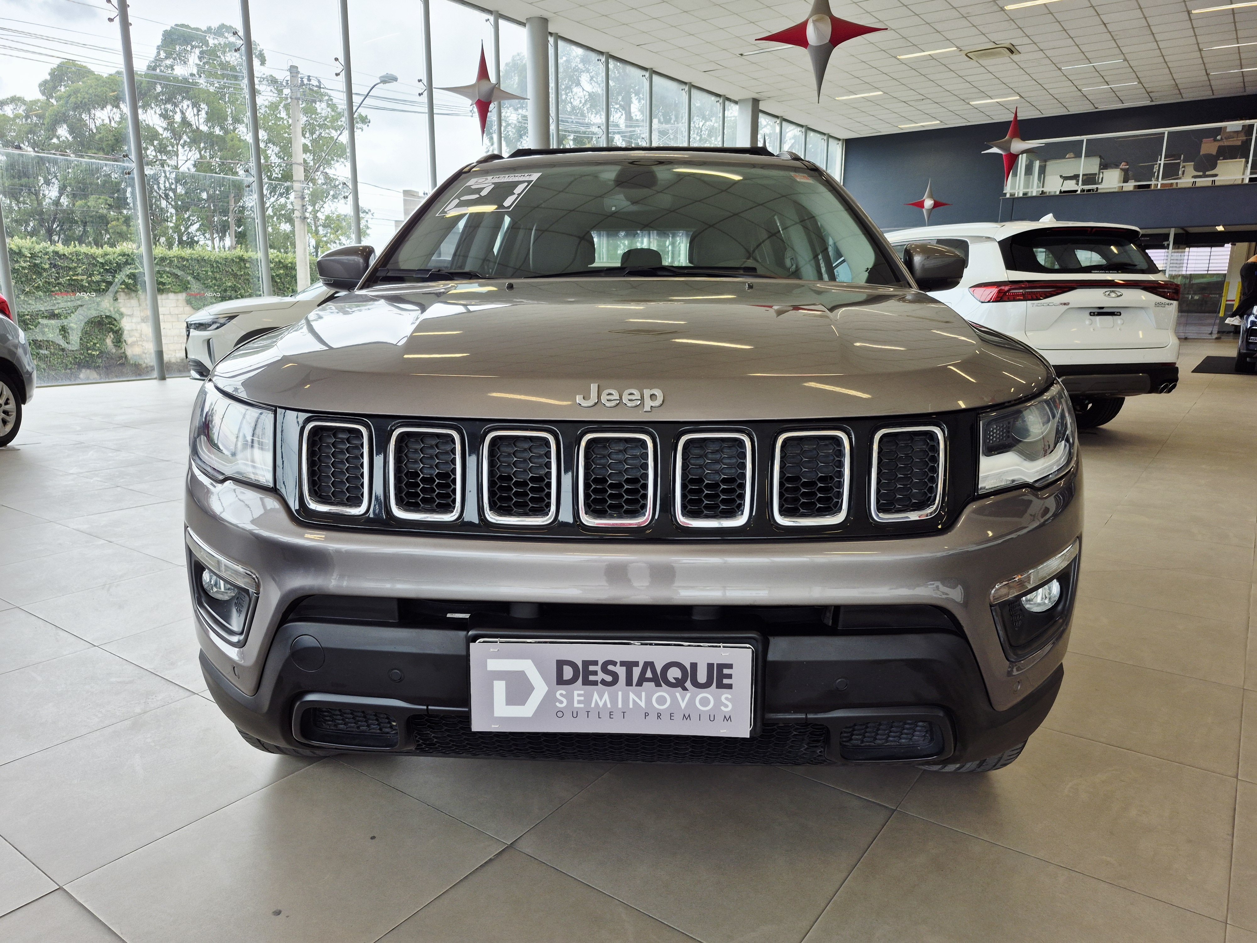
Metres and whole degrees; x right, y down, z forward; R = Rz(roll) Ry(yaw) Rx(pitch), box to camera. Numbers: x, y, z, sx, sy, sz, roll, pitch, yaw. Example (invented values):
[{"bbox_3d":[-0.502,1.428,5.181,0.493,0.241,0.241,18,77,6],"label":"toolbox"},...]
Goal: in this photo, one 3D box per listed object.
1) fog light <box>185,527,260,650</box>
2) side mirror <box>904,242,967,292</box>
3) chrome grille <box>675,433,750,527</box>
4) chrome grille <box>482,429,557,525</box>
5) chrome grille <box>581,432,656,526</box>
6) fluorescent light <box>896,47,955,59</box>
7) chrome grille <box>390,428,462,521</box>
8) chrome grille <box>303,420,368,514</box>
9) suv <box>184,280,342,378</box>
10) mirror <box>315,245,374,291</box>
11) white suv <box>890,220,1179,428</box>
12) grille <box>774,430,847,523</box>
[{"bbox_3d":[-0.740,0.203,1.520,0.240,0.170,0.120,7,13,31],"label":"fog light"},{"bbox_3d":[0.925,-0.630,2.575,0.220,0.150,0.160,0,11,2],"label":"side mirror"},{"bbox_3d":[0.122,0.012,1.203,0.108,0.136,0.040,0,6,0],"label":"chrome grille"},{"bbox_3d":[-0.158,0.009,1.212,0.107,0.136,0.040,1,7,4],"label":"chrome grille"},{"bbox_3d":[-0.018,0.012,1.207,0.108,0.136,0.040,0,6,2],"label":"chrome grille"},{"bbox_3d":[6.316,-8.842,17.703,1.210,0.070,0.140,8,14,35],"label":"fluorescent light"},{"bbox_3d":[-0.306,0.003,1.259,0.115,0.141,0.045,2,11,9],"label":"chrome grille"},{"bbox_3d":[-0.438,-0.005,1.250,0.107,0.136,0.042,2,7,12],"label":"chrome grille"},{"bbox_3d":[-3.517,-2.035,11.312,4.450,1.700,1.840,-6,13,-26],"label":"suv"},{"bbox_3d":[-0.873,-0.643,2.640,0.220,0.150,0.160,0,11,2],"label":"mirror"},{"bbox_3d":[2.740,-1.410,8.320,1.860,1.700,4.680,-4,12,-18],"label":"white suv"},{"bbox_3d":[0.272,0.008,1.239,0.115,0.141,0.045,-1,11,-5],"label":"grille"}]

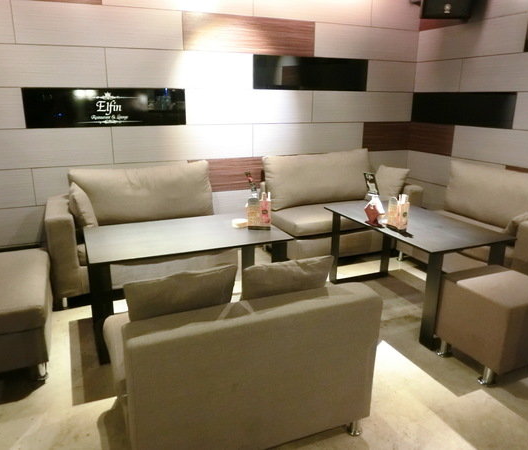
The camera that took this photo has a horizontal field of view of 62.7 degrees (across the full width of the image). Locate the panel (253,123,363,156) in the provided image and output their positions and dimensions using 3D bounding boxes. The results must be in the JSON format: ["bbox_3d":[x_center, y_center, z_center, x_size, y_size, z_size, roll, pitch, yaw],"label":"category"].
[{"bbox_3d":[0.472,-0.869,4.392,1.267,0.309,0.030,-7,18,-22],"label":"panel"}]

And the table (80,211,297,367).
[{"bbox_3d":[-0.511,0.363,2.888,1.188,0.648,0.675,-7,18,-22],"label":"table"}]

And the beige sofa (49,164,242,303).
[{"bbox_3d":[-0.954,0.006,3.465,1.345,0.903,0.731,-7,18,-22],"label":"beige sofa"}]

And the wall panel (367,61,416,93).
[{"bbox_3d":[1.344,-1.561,4.579,0.629,0.309,0.030,-7,18,-22],"label":"wall panel"}]

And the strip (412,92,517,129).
[{"bbox_3d":[1.896,-1.133,4.231,0.030,0.309,1.242,-7,18,-22],"label":"strip"}]

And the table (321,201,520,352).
[{"bbox_3d":[1.056,0.284,3.196,0.675,0.648,1.152,-7,18,-22],"label":"table"}]

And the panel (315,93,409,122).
[{"bbox_3d":[1.053,-1.230,4.532,1.250,0.307,0.030,-7,18,-22],"label":"panel"}]

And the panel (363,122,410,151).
[{"bbox_3d":[1.341,-0.969,4.753,0.626,0.309,0.030,-7,18,-22],"label":"panel"}]

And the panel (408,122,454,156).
[{"bbox_3d":[1.768,-0.917,4.574,0.030,0.307,0.626,-7,18,-22],"label":"panel"}]

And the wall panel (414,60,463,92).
[{"bbox_3d":[1.770,-1.507,4.405,0.030,0.307,0.614,-7,18,-22],"label":"wall panel"}]

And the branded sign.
[{"bbox_3d":[-1.264,-0.963,3.572,1.253,0.307,0.030,-7,18,-22],"label":"branded sign"}]

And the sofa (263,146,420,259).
[{"bbox_3d":[0.736,-0.197,4.162,1.351,0.921,0.731,-7,18,-22],"label":"sofa"}]

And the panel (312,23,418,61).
[{"bbox_3d":[1.053,-1.818,4.356,1.259,0.307,0.030,-7,18,-22],"label":"panel"}]

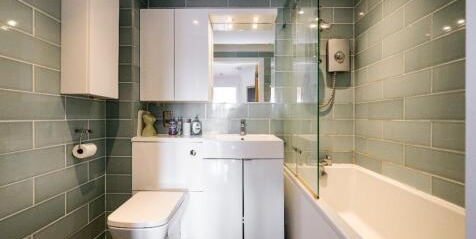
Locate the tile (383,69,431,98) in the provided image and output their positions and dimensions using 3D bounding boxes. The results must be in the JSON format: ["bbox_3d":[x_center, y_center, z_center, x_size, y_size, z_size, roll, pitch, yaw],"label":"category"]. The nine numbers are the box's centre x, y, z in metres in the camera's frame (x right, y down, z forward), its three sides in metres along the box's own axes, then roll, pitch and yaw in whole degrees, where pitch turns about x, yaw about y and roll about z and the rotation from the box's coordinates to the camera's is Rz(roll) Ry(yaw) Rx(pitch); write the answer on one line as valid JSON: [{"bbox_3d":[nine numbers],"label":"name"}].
[{"bbox_3d":[1.107,-0.220,1.320,0.010,0.150,0.390,0,0,0],"label":"tile"}]

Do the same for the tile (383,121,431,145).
[{"bbox_3d":[1.107,0.085,1.313,0.010,0.150,0.400,0,0,0],"label":"tile"}]

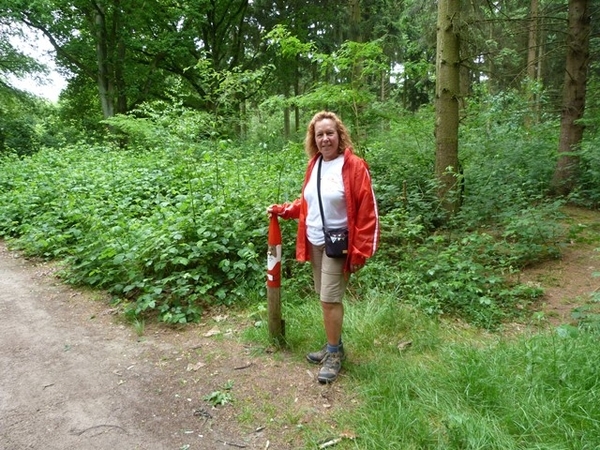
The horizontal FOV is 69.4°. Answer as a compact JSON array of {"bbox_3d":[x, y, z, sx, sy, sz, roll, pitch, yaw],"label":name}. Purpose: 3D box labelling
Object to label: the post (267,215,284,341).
[{"bbox_3d":[-0.176,0.418,3.144,0.100,0.950,0.100,0,9,0],"label":"post"}]

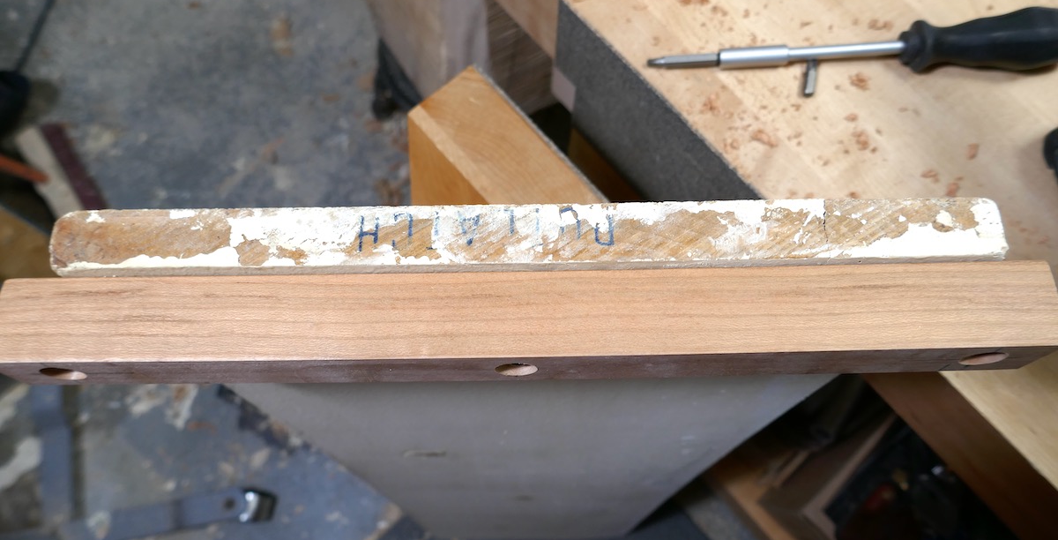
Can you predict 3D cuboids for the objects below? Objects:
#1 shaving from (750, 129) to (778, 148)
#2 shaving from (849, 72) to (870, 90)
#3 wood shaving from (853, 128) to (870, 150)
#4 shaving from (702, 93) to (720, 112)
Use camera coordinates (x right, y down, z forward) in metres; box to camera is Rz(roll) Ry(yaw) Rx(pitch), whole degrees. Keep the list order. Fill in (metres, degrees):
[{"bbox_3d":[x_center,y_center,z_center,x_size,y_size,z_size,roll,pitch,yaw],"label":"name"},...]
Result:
[{"bbox_3d":[0.126,-0.070,0.393,0.015,0.005,0.007,24,76,7],"label":"shaving"},{"bbox_3d":[0.181,-0.103,0.402,0.011,0.005,0.008,31,76,8],"label":"shaving"},{"bbox_3d":[0.177,-0.070,0.393,0.008,0.005,0.011,-23,75,-6],"label":"wood shaving"},{"bbox_3d":[0.099,-0.091,0.399,0.008,0.005,0.010,39,78,10],"label":"shaving"}]

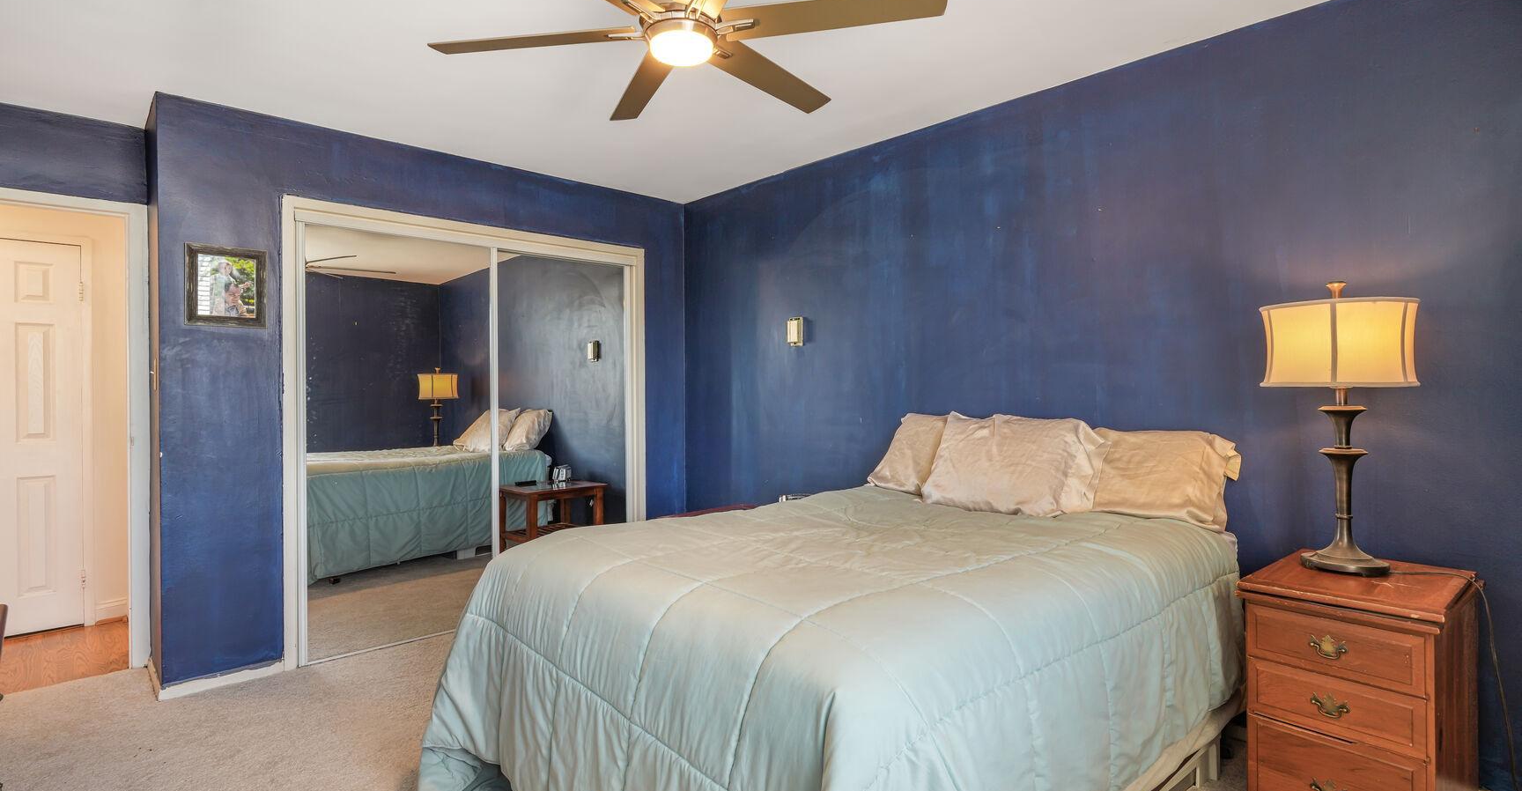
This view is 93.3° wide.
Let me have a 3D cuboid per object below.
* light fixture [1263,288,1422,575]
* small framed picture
[{"bbox_3d":[1.706,0.084,2.115,0.370,0.836,0.370,-1,0,-43],"label":"light fixture"},{"bbox_3d":[-2.245,-0.456,3.023,0.280,0.338,0.025,-1,0,-43],"label":"small framed picture"}]

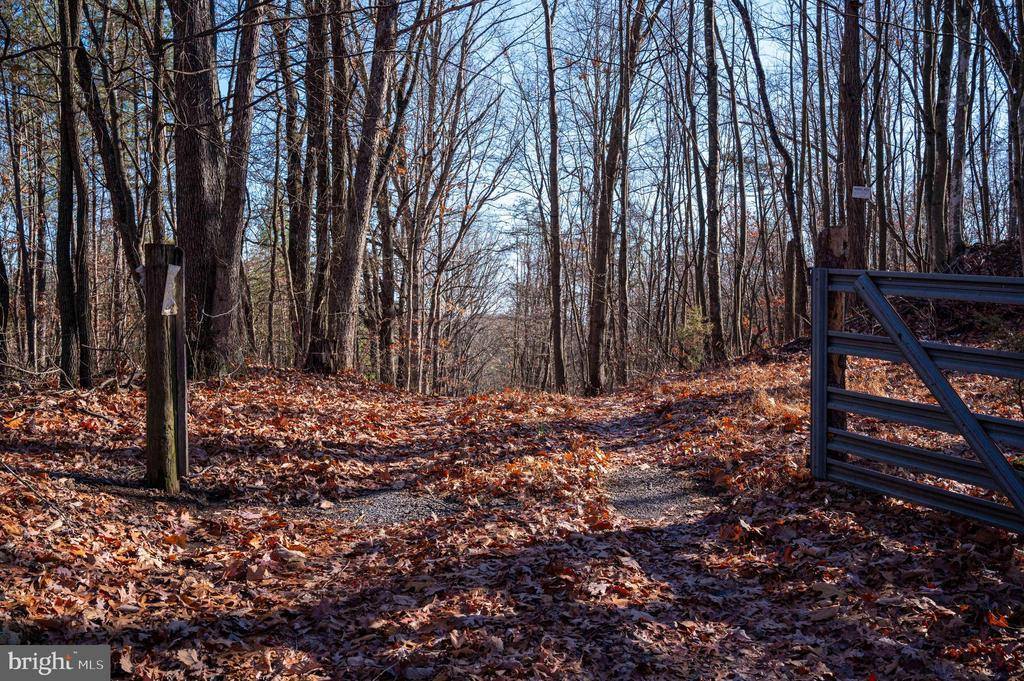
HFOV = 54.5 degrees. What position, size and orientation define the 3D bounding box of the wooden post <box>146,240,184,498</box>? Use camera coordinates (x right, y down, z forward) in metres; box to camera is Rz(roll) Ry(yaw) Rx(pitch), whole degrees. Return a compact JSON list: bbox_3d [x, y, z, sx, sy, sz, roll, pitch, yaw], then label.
[{"bbox_3d":[-2.144,0.169,6.100,0.180,1.520,0.180,0,2,-5],"label":"wooden post"}]

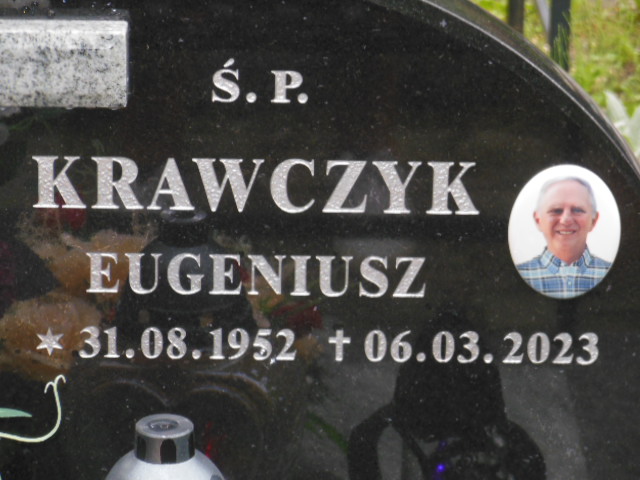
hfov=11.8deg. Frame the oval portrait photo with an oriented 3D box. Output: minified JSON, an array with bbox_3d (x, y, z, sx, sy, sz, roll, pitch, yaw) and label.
[{"bbox_3d":[0.202,-0.007,2.550,0.093,0.120,0.010,1,22,-1],"label":"oval portrait photo"}]

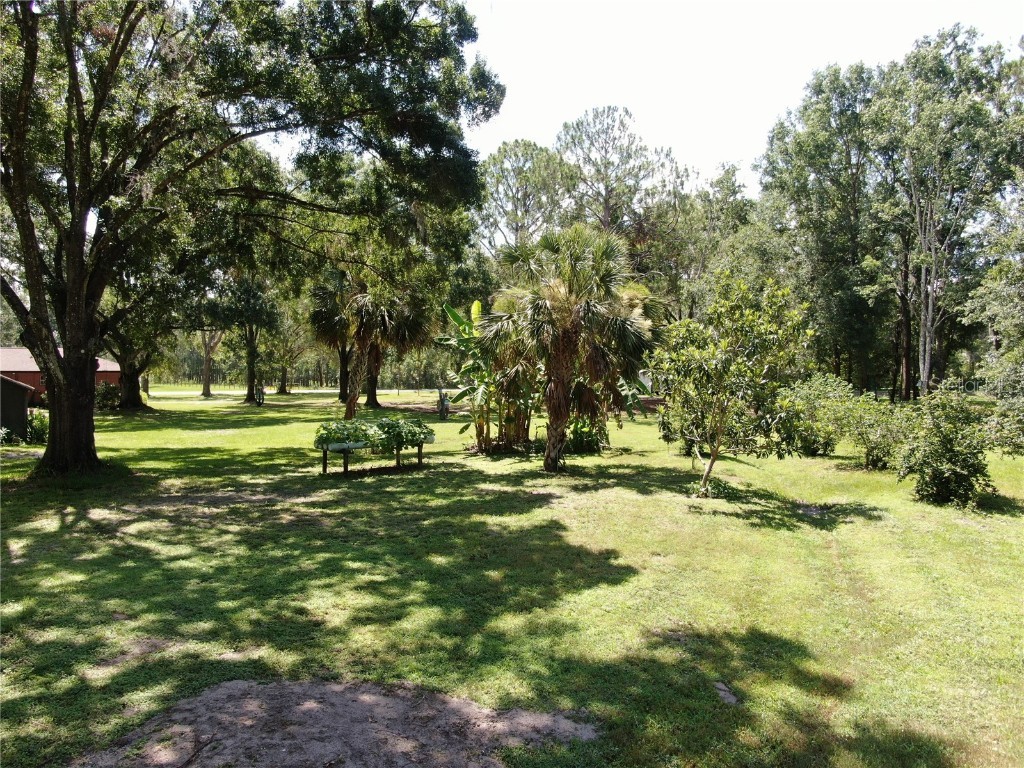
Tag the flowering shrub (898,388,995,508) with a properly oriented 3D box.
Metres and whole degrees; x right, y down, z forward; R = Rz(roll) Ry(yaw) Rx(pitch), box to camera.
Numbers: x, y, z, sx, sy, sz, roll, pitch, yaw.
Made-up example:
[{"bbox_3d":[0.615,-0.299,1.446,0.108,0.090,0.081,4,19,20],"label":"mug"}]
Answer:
[{"bbox_3d":[7.919,1.116,13.000,1.720,2.070,1.700,0,0,0],"label":"flowering shrub"}]

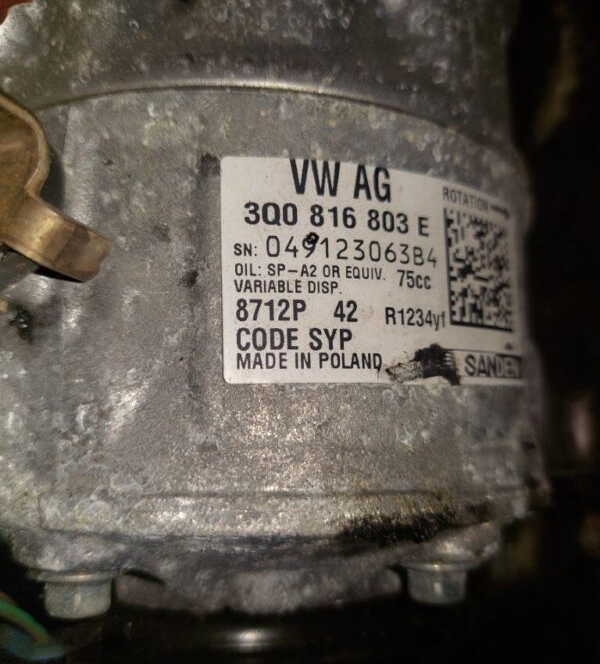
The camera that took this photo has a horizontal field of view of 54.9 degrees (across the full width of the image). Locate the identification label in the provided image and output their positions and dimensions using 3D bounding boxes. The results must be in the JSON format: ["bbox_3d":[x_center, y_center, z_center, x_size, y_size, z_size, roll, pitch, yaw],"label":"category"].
[{"bbox_3d":[0.014,-0.007,0.080,0.051,0.030,0.006,4,-10,-27],"label":"identification label"}]

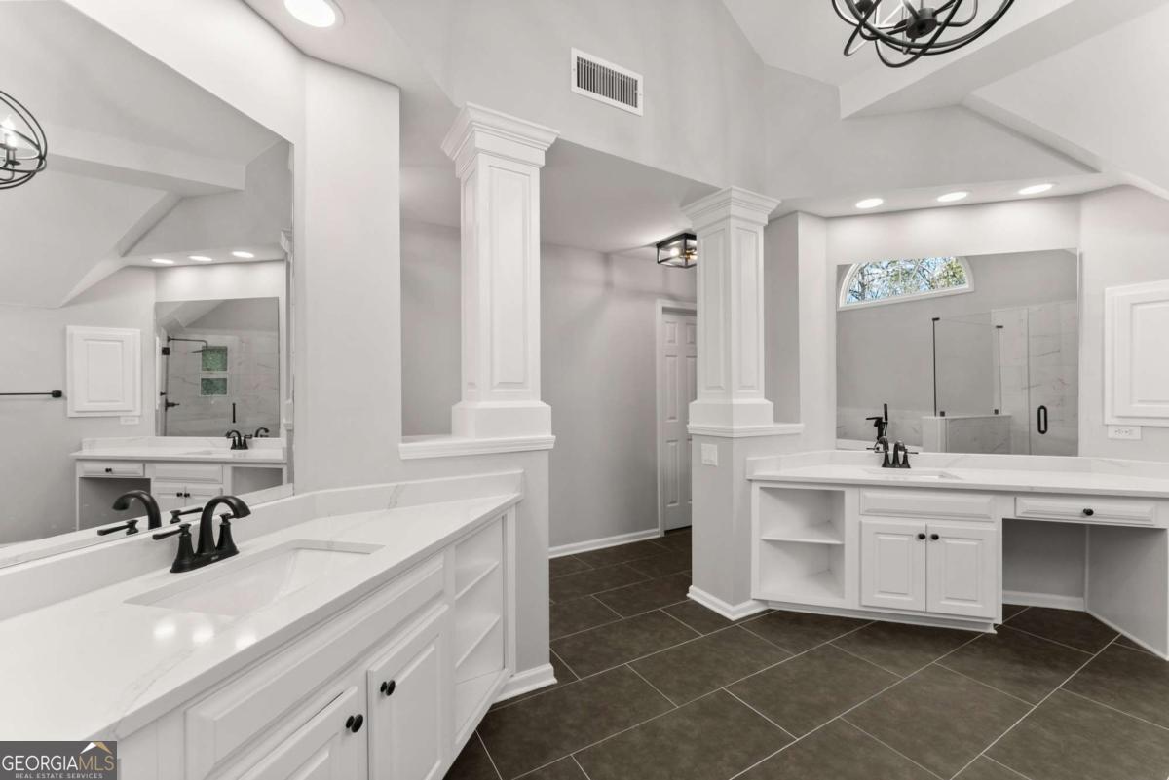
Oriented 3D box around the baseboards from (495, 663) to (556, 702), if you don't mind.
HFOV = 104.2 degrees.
[{"bbox_3d":[-0.257,1.289,2.003,0.301,0.100,0.030,0,0,-30],"label":"baseboards"}]

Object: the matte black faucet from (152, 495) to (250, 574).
[{"bbox_3d":[-0.942,0.367,1.194,0.183,0.181,0.223,0,0,15],"label":"matte black faucet"}]

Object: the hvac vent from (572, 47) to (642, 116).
[{"bbox_3d":[0.124,-1.500,2.218,0.419,0.205,0.020,0,0,-30],"label":"hvac vent"}]

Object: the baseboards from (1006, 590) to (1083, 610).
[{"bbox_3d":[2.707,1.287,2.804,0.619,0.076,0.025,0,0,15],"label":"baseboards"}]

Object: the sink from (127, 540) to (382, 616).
[{"bbox_3d":[-0.788,0.533,1.151,0.320,0.152,0.442,0,0,15],"label":"sink"}]

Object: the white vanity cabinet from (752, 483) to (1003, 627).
[{"bbox_3d":[1.674,0.937,2.809,1.246,0.782,0.523,0,0,15],"label":"white vanity cabinet"}]

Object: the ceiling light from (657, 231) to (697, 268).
[{"bbox_3d":[0.805,-1.089,3.588,0.315,0.151,0.315,0,0,-30],"label":"ceiling light"}]

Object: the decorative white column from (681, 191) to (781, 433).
[{"bbox_3d":[0.933,-0.452,2.894,0.421,1.431,0.401,0,0,-30],"label":"decorative white column"}]

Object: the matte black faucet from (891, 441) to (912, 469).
[{"bbox_3d":[1.993,0.419,2.828,0.122,0.171,0.162,0,0,15],"label":"matte black faucet"}]

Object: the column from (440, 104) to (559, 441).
[{"bbox_3d":[-0.391,-0.469,2.115,0.423,1.378,0.391,0,0,-30],"label":"column"}]

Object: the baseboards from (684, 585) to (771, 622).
[{"bbox_3d":[0.906,1.283,2.852,0.328,0.094,0.348,0,0,-30],"label":"baseboards"}]

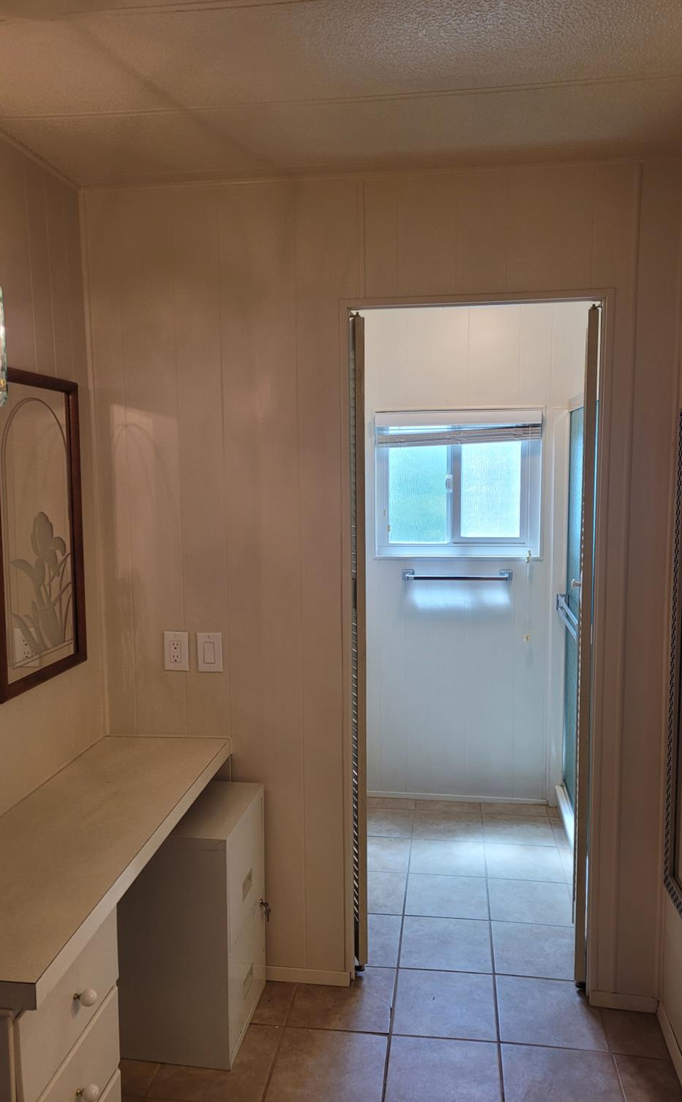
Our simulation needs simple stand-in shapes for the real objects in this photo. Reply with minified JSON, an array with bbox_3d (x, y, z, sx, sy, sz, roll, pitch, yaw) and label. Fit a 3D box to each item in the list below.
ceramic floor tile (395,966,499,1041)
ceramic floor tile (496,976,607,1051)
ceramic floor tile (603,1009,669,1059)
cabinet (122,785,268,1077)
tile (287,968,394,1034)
[{"bbox_3d":[0.315,1.370,2.498,0.300,0.012,0.300,0,6,8],"label":"ceramic floor tile"},{"bbox_3d":[0.619,1.372,2.456,0.300,0.012,0.300,0,6,8],"label":"ceramic floor tile"},{"bbox_3d":[0.848,1.380,2.368,0.164,0.012,0.187,0,6,8],"label":"ceramic floor tile"},{"bbox_3d":[-0.494,1.054,2.419,0.460,0.650,0.382,0,6,9],"label":"cabinet"},{"bbox_3d":[0.010,1.369,2.539,0.300,0.012,0.300,0,6,8],"label":"tile"}]

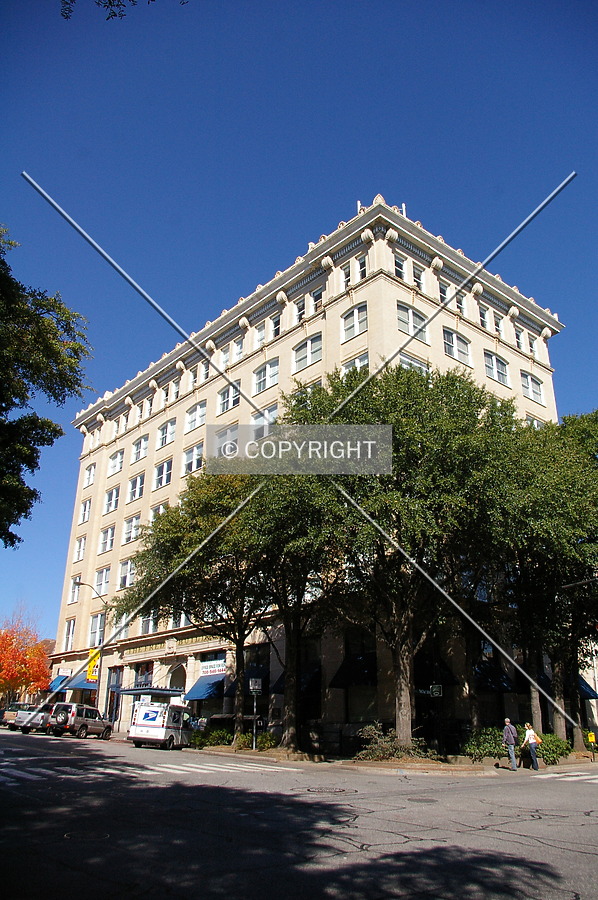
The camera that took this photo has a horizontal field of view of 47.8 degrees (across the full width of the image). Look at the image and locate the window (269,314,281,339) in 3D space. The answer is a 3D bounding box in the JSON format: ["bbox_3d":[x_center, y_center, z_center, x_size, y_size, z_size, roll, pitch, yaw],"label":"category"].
[{"bbox_3d":[-1.541,-8.657,47.823,0.250,1.606,1.064,18,-28,-38],"label":"window"}]

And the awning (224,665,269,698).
[{"bbox_3d":[-3.139,13.791,40.076,1.150,1.600,2.870,18,-28,-38],"label":"awning"}]

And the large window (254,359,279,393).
[{"bbox_3d":[-2.253,-5.112,47.219,0.200,2.380,2.780,20,-30,-38],"label":"large window"}]

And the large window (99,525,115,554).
[{"bbox_3d":[-17.867,8.386,63.135,0.260,2.526,3.043,18,-28,-37],"label":"large window"}]

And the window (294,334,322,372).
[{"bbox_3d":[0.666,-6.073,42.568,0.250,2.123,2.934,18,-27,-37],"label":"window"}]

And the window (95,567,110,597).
[{"bbox_3d":[-17.893,12.085,61.648,0.260,2.654,3.043,18,-28,-37],"label":"window"}]

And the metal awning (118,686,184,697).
[{"bbox_3d":[-9.659,15.951,44.515,2.530,0.380,3.850,20,-30,-38],"label":"metal awning"}]

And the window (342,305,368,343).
[{"bbox_3d":[3.443,-7.749,41.016,0.250,2.150,2.270,18,-28,-38],"label":"window"}]

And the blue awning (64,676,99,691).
[{"bbox_3d":[-17.253,18.226,53.523,1.450,1.470,2.650,20,-30,-38],"label":"blue awning"}]

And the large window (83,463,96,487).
[{"bbox_3d":[-21.606,2.892,70.118,0.260,2.457,2.317,18,-28,-37],"label":"large window"}]

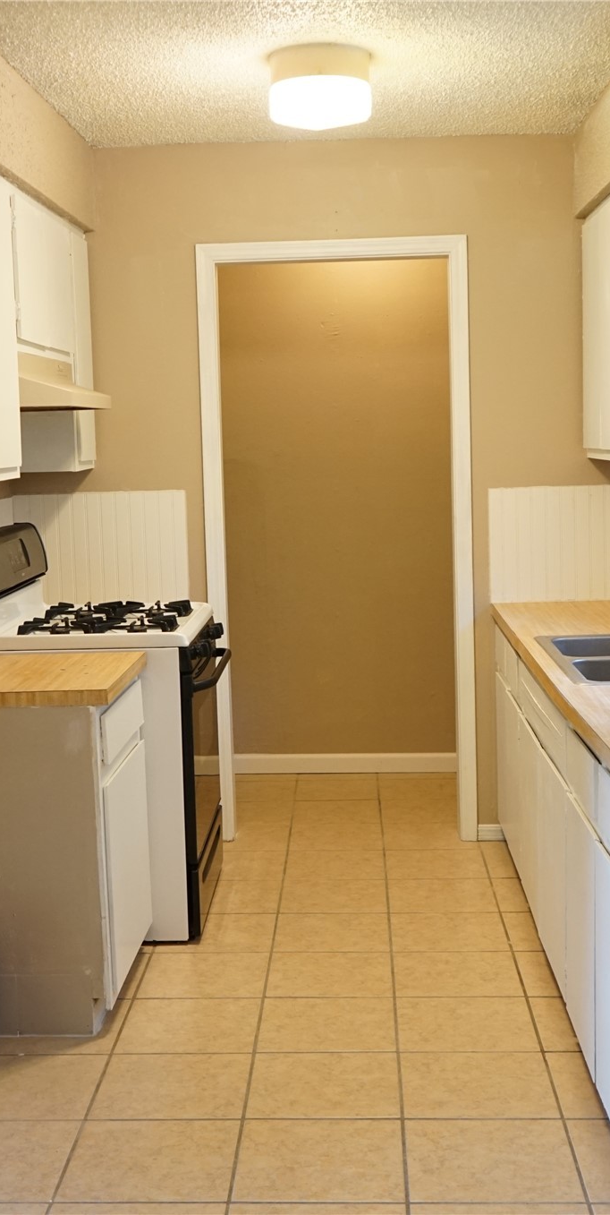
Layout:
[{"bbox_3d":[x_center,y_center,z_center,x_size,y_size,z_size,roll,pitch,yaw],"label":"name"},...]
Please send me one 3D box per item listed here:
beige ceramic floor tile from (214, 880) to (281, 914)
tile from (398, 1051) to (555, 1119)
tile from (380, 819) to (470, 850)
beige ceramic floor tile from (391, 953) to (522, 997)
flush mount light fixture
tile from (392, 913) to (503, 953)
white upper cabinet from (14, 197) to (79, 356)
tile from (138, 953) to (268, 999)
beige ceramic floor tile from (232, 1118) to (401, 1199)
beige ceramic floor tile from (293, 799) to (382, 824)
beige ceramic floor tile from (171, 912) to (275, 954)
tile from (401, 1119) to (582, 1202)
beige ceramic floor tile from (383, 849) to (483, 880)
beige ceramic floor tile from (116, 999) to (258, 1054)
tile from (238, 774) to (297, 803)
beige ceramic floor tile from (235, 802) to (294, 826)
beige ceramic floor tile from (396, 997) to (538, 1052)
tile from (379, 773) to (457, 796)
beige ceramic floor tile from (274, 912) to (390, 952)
[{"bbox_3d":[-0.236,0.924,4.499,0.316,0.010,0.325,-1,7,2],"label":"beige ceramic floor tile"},{"bbox_3d":[0.385,1.072,3.173,0.334,0.010,0.332,-1,7,2],"label":"tile"},{"bbox_3d":[0.456,0.827,5.111,0.331,0.010,0.320,-1,7,2],"label":"tile"},{"bbox_3d":[0.409,0.995,3.833,0.334,0.010,0.332,-1,7,2],"label":"beige ceramic floor tile"},{"bbox_3d":[0.043,-1.382,3.779,0.278,0.161,0.278,-1,7,2],"label":"flush mount light fixture"},{"bbox_3d":[0.420,0.947,4.136,0.331,0.010,0.320,-1,7,2],"label":"tile"},{"bbox_3d":[-0.914,-0.945,4.191,0.323,0.441,0.771,-1,7,2],"label":"white upper cabinet"},{"bbox_3d":[-0.271,1.002,3.838,0.331,0.010,0.320,-1,7,2],"label":"tile"},{"bbox_3d":[0.033,1.116,2.856,0.334,0.010,0.332,-1,7,2],"label":"beige ceramic floor tile"},{"bbox_3d":[0.129,0.794,5.449,0.331,0.010,0.320,-1,7,2],"label":"beige ceramic floor tile"},{"bbox_3d":[-0.262,0.980,4.249,0.337,0.010,0.335,-1,7,2],"label":"beige ceramic floor tile"},{"bbox_3d":[0.378,1.126,2.882,0.337,0.010,0.335,-1,7,2],"label":"tile"},{"bbox_3d":[0.444,0.867,4.786,0.331,0.010,0.320,-1,7,2],"label":"beige ceramic floor tile"},{"bbox_3d":[-0.282,1.044,3.529,0.334,0.010,0.332,-1,7,2],"label":"beige ceramic floor tile"},{"bbox_3d":[-0.196,0.768,5.881,0.334,0.010,0.332,-1,7,2],"label":"tile"},{"bbox_3d":[-0.209,0.810,5.521,0.334,0.010,0.332,-1,7,2],"label":"beige ceramic floor tile"},{"bbox_3d":[0.403,1.047,3.552,0.337,0.010,0.335,-1,7,2],"label":"beige ceramic floor tile"},{"bbox_3d":[0.481,0.743,5.793,0.331,0.010,0.320,-1,7,2],"label":"tile"},{"bbox_3d":[0.083,0.974,4.235,0.337,0.010,0.335,-1,7,2],"label":"beige ceramic floor tile"}]

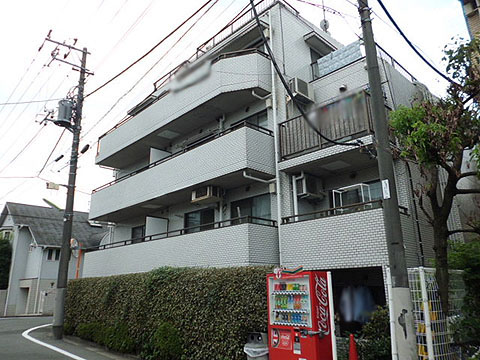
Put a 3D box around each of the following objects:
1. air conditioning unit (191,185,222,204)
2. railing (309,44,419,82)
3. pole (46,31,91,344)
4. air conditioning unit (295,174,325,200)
[{"bbox_3d":[-1.016,0.447,10.906,0.480,0.380,0.790,15,-23,-42],"label":"air conditioning unit"},{"bbox_3d":[4.036,-3.173,11.574,3.300,0.640,1.900,15,-23,-42],"label":"railing"},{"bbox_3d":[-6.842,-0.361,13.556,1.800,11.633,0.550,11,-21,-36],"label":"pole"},{"bbox_3d":[1.878,0.214,9.745,0.780,0.520,0.290,15,-23,-42],"label":"air conditioning unit"}]

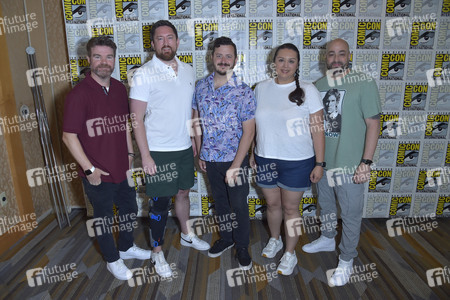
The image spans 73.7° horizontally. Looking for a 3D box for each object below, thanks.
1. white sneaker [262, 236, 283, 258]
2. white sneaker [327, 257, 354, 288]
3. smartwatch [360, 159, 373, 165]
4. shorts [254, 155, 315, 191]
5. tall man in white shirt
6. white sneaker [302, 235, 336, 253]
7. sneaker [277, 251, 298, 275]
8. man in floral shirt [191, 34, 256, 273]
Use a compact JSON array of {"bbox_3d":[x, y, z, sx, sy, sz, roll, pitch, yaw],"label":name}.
[{"bbox_3d":[0.398,0.811,2.547,0.103,0.125,0.265,10,17,38],"label":"white sneaker"},{"bbox_3d":[0.891,0.905,2.265,0.112,0.120,0.288,9,17,35],"label":"white sneaker"},{"bbox_3d":[1.014,0.084,2.140,0.071,0.042,0.067,10,-1,-13],"label":"smartwatch"},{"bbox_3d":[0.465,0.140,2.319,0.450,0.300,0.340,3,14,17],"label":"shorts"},{"bbox_3d":[-0.420,0.010,2.300,0.600,1.870,0.420,-6,15,-21],"label":"tall man in white shirt"},{"bbox_3d":[0.824,0.820,2.617,0.292,0.120,0.109,-2,14,-4],"label":"white sneaker"},{"bbox_3d":[0.501,0.891,2.380,0.103,0.103,0.262,8,16,33],"label":"sneaker"},{"bbox_3d":[0.013,0.045,2.361,0.520,1.765,0.390,4,14,17],"label":"man in floral shirt"}]

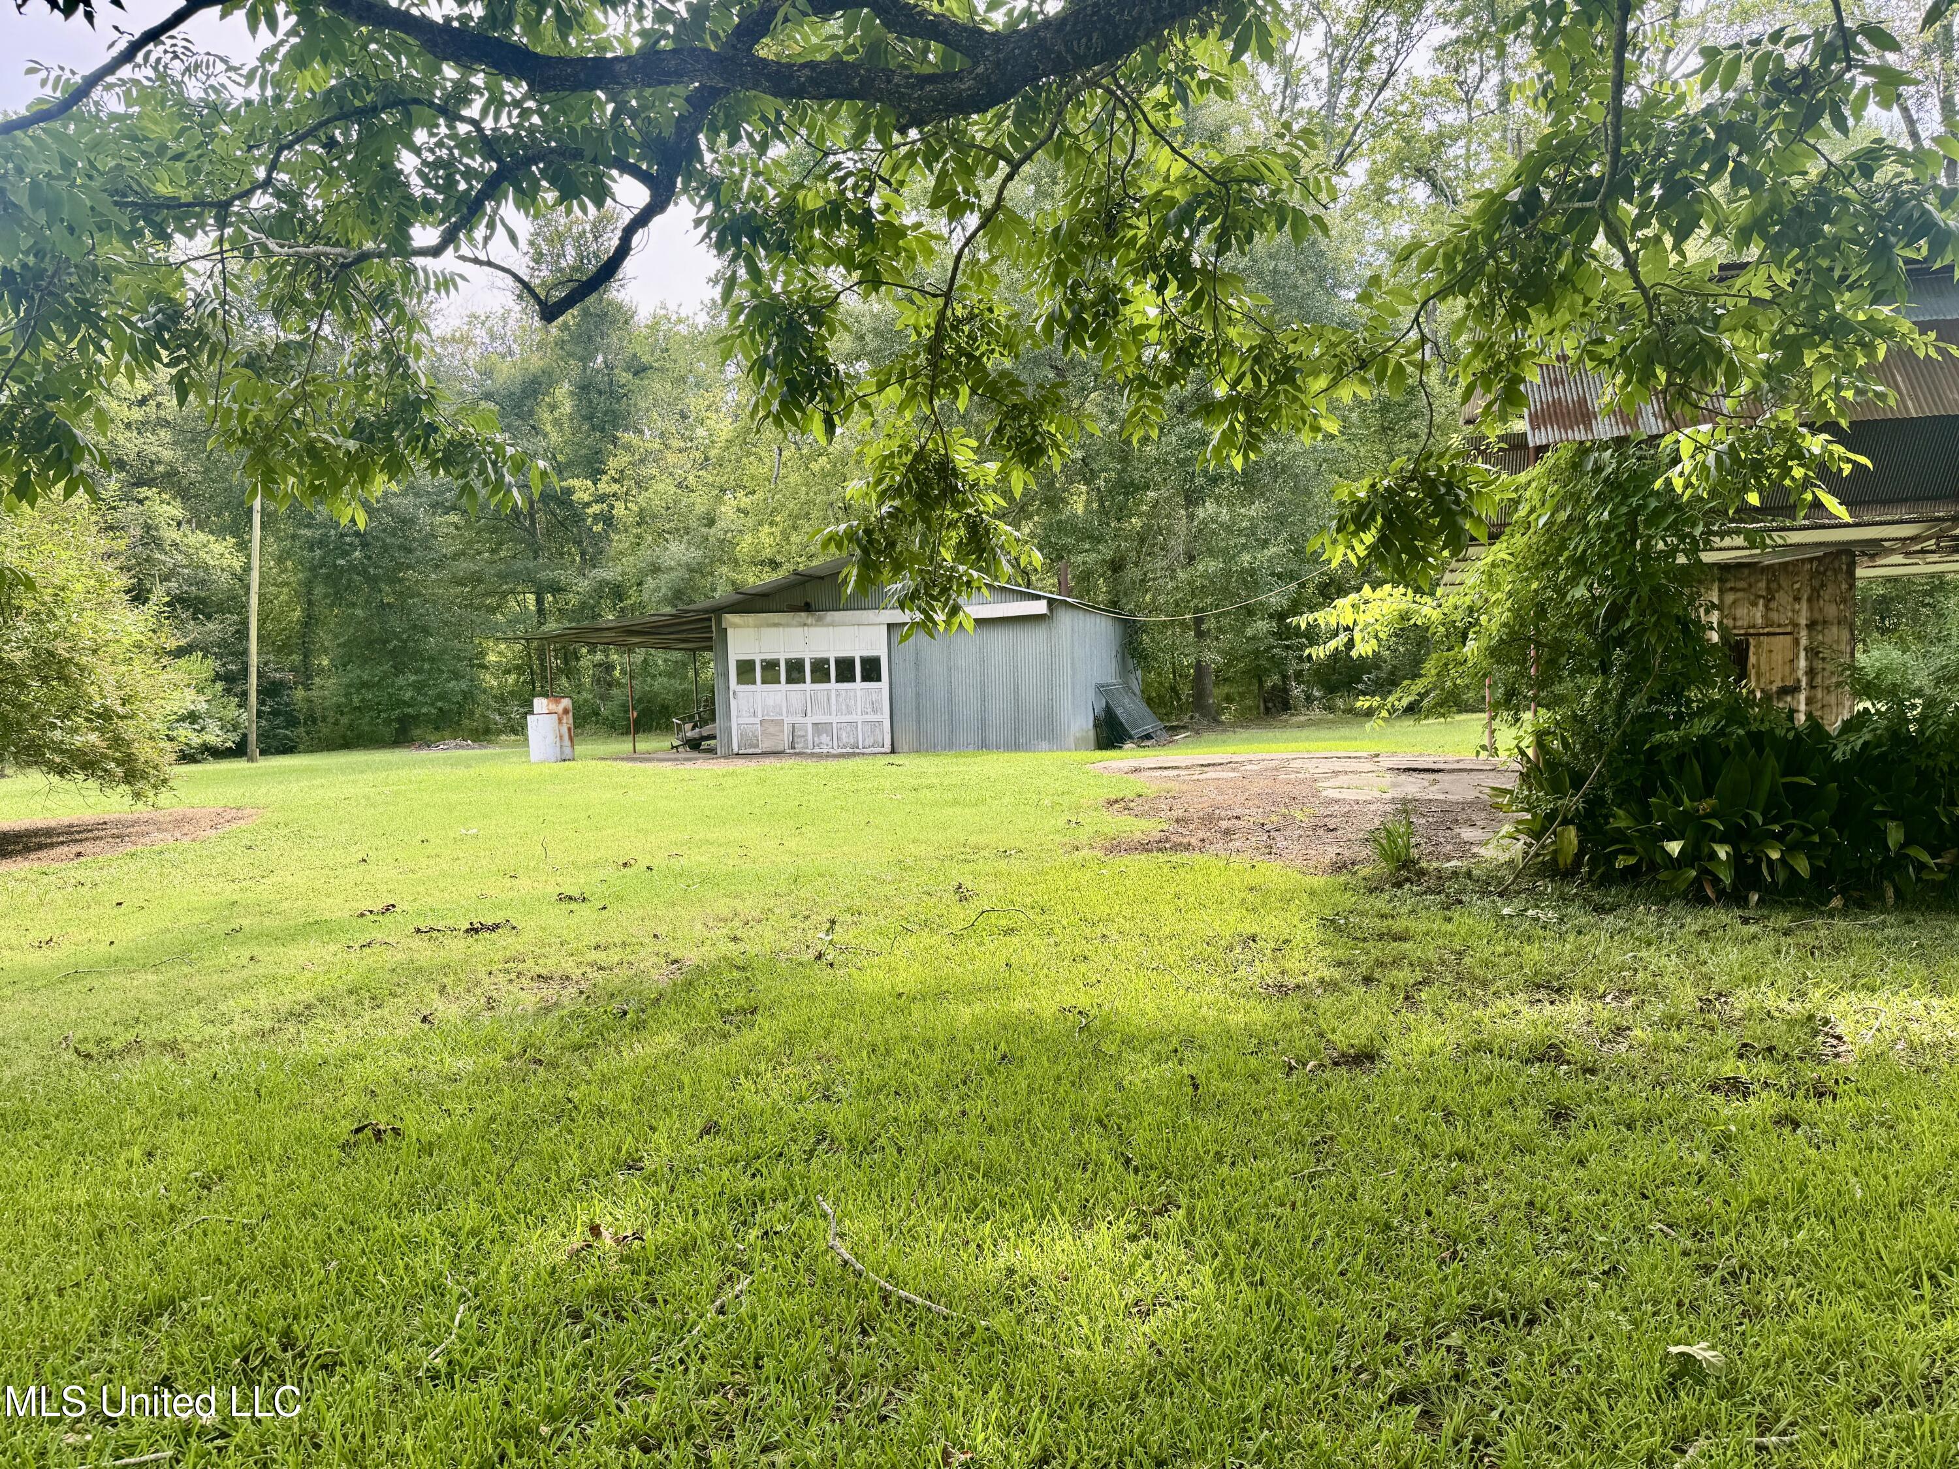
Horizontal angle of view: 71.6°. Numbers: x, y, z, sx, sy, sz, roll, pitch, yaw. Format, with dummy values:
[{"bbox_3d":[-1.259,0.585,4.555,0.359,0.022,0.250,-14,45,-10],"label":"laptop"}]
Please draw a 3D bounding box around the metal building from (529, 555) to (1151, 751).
[{"bbox_3d":[-2.352,-1.523,28.142,10.600,3.500,8.900,-1,2,16],"label":"metal building"}]

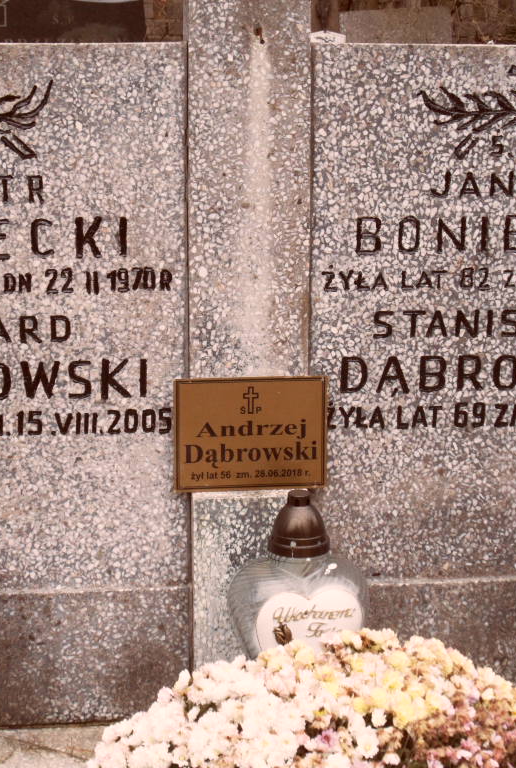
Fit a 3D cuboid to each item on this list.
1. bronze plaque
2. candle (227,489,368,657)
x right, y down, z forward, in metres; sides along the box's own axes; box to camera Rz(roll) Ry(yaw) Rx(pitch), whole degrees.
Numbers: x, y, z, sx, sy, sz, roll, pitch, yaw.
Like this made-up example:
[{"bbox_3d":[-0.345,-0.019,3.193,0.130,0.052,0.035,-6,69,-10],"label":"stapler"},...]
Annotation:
[{"bbox_3d":[-0.010,0.066,2.358,0.203,0.151,0.007,-1,9,-7],"label":"bronze plaque"},{"bbox_3d":[0.054,0.308,2.358,0.185,0.320,0.120,-3,13,-17],"label":"candle"}]

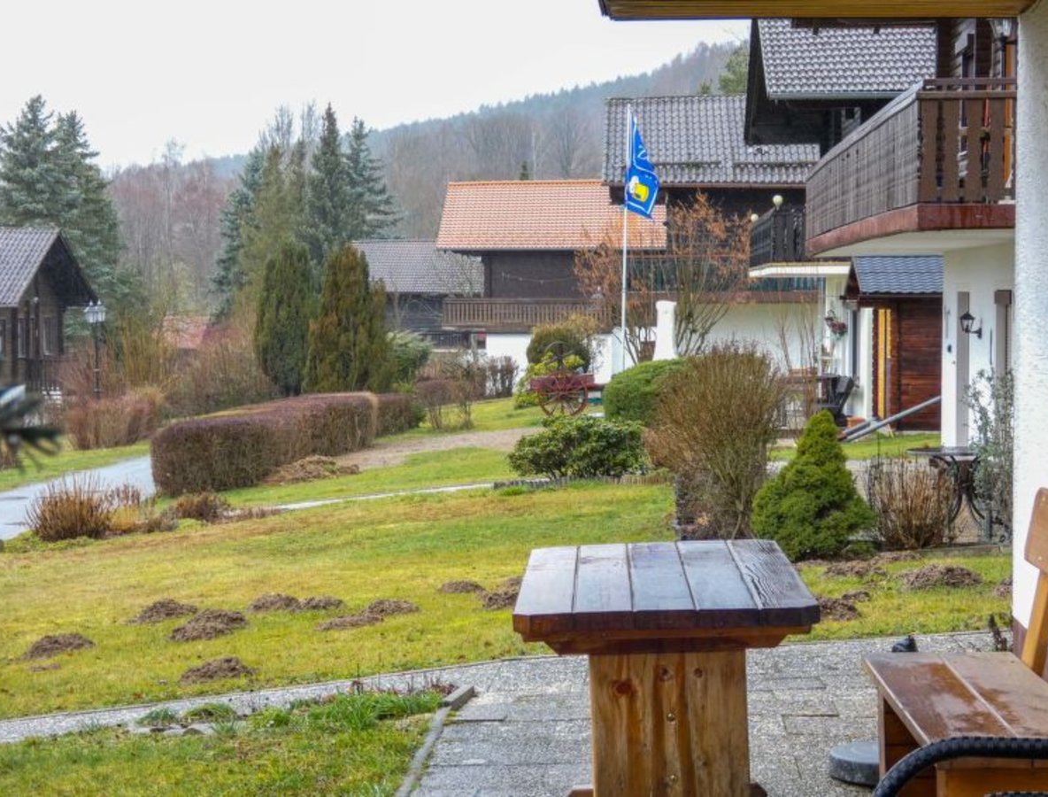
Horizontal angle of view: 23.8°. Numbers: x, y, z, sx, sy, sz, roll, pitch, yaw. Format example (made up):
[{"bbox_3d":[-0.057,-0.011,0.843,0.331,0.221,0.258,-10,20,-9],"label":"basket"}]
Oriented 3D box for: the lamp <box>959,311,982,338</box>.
[{"bbox_3d":[4.771,-0.788,26.500,0.235,0.300,0.170,0,3,3],"label":"lamp"}]

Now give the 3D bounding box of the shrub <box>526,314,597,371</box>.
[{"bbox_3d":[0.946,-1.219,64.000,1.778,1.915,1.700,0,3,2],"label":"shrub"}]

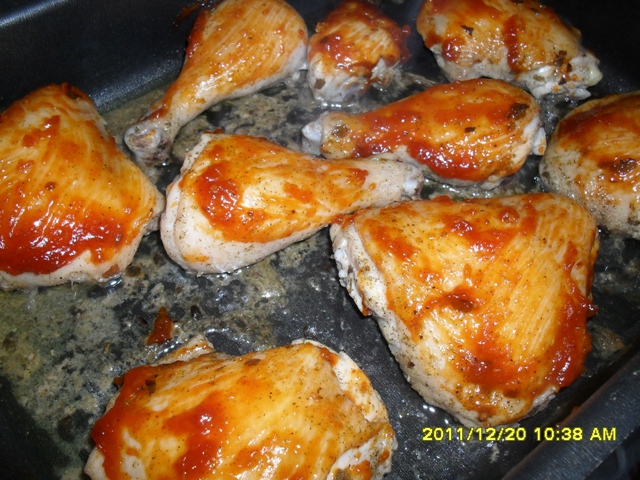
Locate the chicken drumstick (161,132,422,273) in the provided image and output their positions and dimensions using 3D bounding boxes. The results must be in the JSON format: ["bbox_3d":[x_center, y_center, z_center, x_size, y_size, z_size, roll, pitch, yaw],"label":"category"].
[{"bbox_3d":[-0.012,-0.024,0.330,0.132,0.049,0.069,-9,47,-8],"label":"chicken drumstick"}]

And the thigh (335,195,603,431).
[{"bbox_3d":[0.068,0.022,0.294,0.120,0.047,0.110,-5,49,-4],"label":"thigh"}]

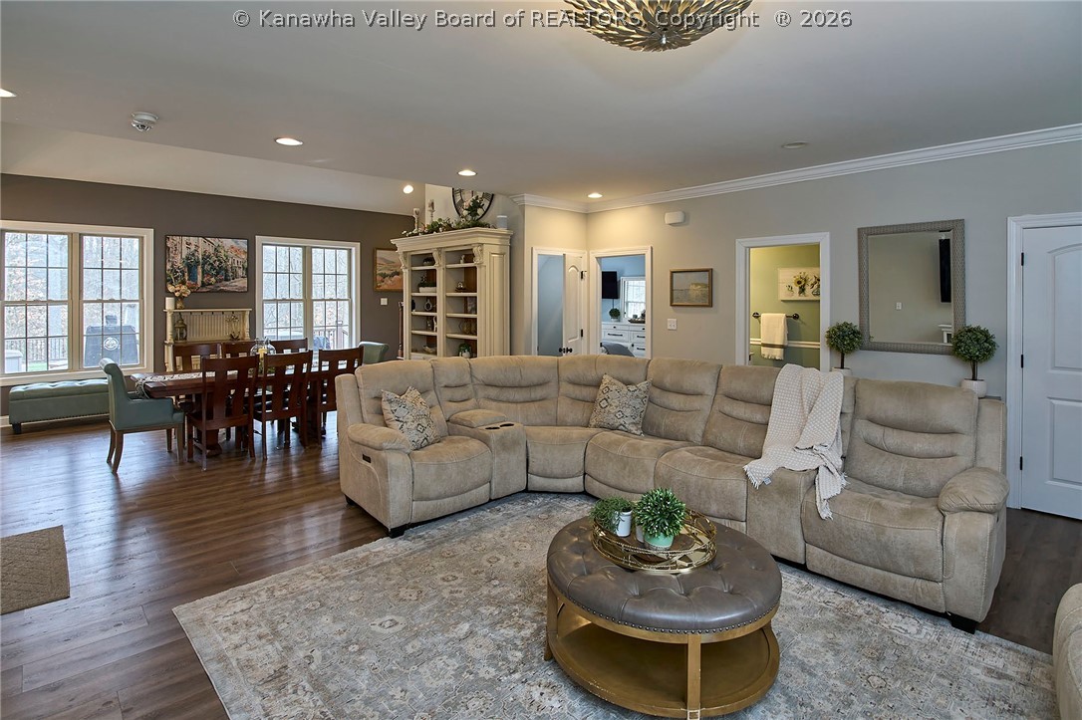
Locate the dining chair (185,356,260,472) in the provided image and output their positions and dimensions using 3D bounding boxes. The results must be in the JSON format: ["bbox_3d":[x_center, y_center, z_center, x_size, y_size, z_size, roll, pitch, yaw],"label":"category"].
[{"bbox_3d":[-3.030,0.452,4.890,0.460,1.010,0.520,-5,7,-43],"label":"dining chair"}]

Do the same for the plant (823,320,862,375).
[{"bbox_3d":[2.521,-0.073,4.274,0.318,0.502,0.318,4,6,43],"label":"plant"}]

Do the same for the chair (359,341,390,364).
[{"bbox_3d":[-2.200,0.315,6.060,0.640,0.990,0.580,-4,7,-40],"label":"chair"}]

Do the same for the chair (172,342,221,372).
[{"bbox_3d":[-3.770,0.353,5.680,0.460,1.010,0.520,-5,7,-43],"label":"chair"}]

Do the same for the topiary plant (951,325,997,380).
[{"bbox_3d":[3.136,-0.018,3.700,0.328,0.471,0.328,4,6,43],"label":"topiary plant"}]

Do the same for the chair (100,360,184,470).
[{"bbox_3d":[-3.770,0.472,4.810,0.640,0.990,0.580,-4,7,-40],"label":"chair"}]

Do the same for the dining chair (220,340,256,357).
[{"bbox_3d":[-3.659,0.317,6.263,0.471,1.045,0.533,-4,6,-41],"label":"dining chair"}]

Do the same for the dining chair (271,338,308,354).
[{"bbox_3d":[-3.177,0.277,6.560,0.471,1.045,0.533,-4,6,-41],"label":"dining chair"}]

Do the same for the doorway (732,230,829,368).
[{"bbox_3d":[2.300,-0.106,4.910,0.881,2.163,0.154,4,6,43],"label":"doorway"}]

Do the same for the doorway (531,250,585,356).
[{"bbox_3d":[0.236,-0.235,6.017,0.902,2.152,0.154,-4,6,-40],"label":"doorway"}]

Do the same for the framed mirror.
[{"bbox_3d":[2.983,-0.576,4.131,0.738,1.035,0.051,4,6,43],"label":"framed mirror"}]

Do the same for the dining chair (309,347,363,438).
[{"bbox_3d":[-2.250,0.365,5.580,0.460,1.010,0.520,-5,7,-43],"label":"dining chair"}]

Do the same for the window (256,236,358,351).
[{"bbox_3d":[-3.905,-0.998,8.677,1.722,2.081,0.133,-4,6,-40],"label":"window"}]

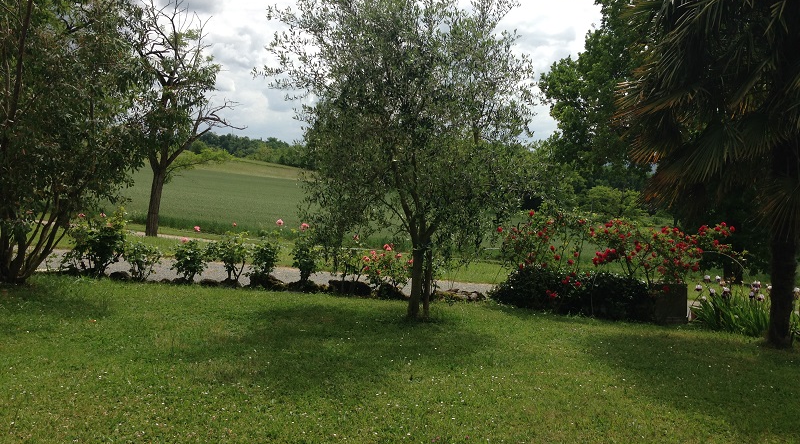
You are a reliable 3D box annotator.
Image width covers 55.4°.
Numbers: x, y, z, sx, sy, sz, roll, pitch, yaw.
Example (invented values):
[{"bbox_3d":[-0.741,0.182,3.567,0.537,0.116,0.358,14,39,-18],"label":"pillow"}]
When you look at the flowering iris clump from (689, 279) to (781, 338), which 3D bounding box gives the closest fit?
[{"bbox_3d":[3.914,0.994,8.900,0.984,0.621,0.750,1,4,24],"label":"flowering iris clump"}]

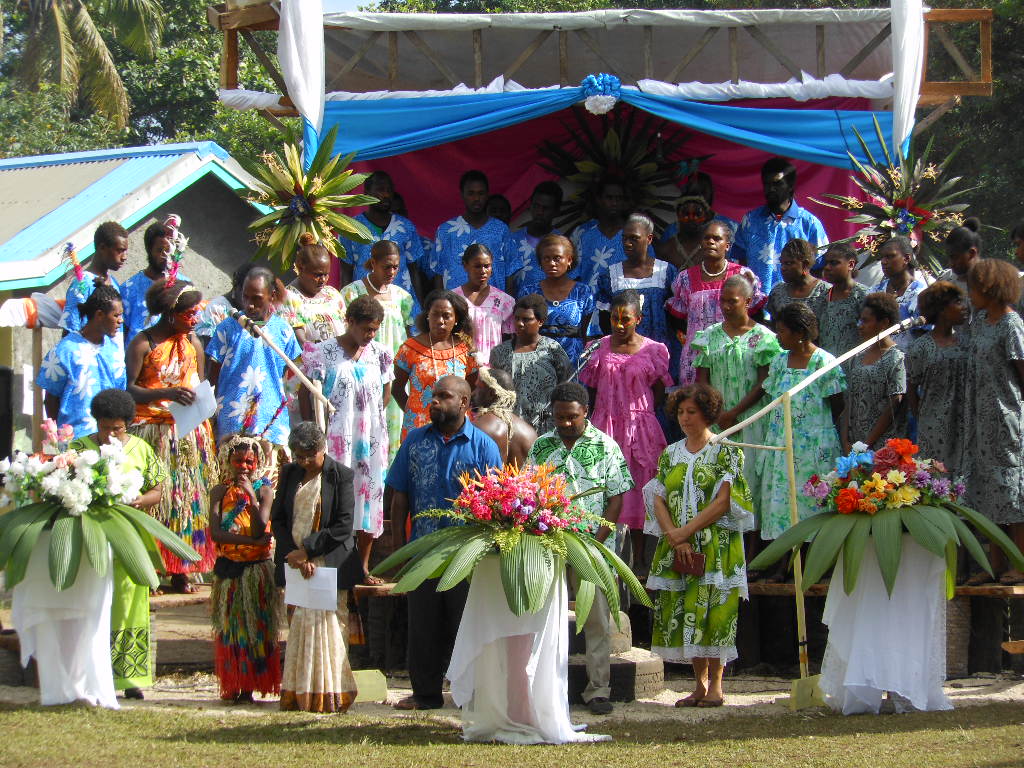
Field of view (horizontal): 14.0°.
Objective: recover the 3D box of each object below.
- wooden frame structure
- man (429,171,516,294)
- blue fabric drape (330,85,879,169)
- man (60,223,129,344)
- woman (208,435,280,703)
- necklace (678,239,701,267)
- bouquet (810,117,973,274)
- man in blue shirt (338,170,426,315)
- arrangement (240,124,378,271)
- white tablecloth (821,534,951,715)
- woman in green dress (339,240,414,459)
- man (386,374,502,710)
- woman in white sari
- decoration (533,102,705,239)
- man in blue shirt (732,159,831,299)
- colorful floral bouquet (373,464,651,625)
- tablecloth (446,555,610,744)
[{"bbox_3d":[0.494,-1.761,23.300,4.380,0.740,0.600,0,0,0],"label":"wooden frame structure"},{"bbox_3d":[-0.223,-0.424,24.800,0.500,1.690,0.330,0,0,-3],"label":"man"},{"bbox_3d":[0.538,-1.470,24.000,3.330,0.500,0.250,0,0,0],"label":"blue fabric drape"},{"bbox_3d":[-2.296,-0.065,23.100,0.430,1.670,0.270,0,0,-38],"label":"man"},{"bbox_3d":[-1.385,0.955,21.600,0.370,1.390,0.330,0,0,-5],"label":"woman"},{"bbox_3d":[1.009,-0.737,23.700,0.160,0.190,0.110,0,0,3],"label":"necklace"},{"bbox_3d":[2.165,-1.076,23.800,0.920,0.910,0.420,0,0,0],"label":"bouquet"},{"bbox_3d":[-0.761,-0.404,24.500,0.500,1.700,0.330,0,0,-3],"label":"man in blue shirt"},{"bbox_3d":[-1.176,-1.078,24.100,0.790,0.850,0.330,0,0,0],"label":"arrangement"},{"bbox_3d":[1.889,1.207,21.100,0.650,0.930,0.580,0,0,0],"label":"white tablecloth"},{"bbox_3d":[-0.764,-0.025,23.700,0.500,1.580,0.340,0,0,-17],"label":"woman in green dress"},{"bbox_3d":[-0.341,0.802,21.100,0.520,1.700,0.340,0,0,20],"label":"man"},{"bbox_3d":[-1.009,0.932,21.300,0.440,1.490,0.360,0,0,10],"label":"woman in white sari"},{"bbox_3d":[0.651,-1.318,26.000,1.060,0.920,0.300,0,0,0],"label":"decoration"},{"bbox_3d":[1.533,-0.448,23.900,0.540,1.700,0.320,0,0,14],"label":"man in blue shirt"},{"bbox_3d":[-0.002,0.755,19.500,1.300,0.760,0.950,0,0,0],"label":"colorful floral bouquet"},{"bbox_3d":[0.072,1.237,19.500,0.750,0.880,0.550,0,0,0],"label":"tablecloth"}]

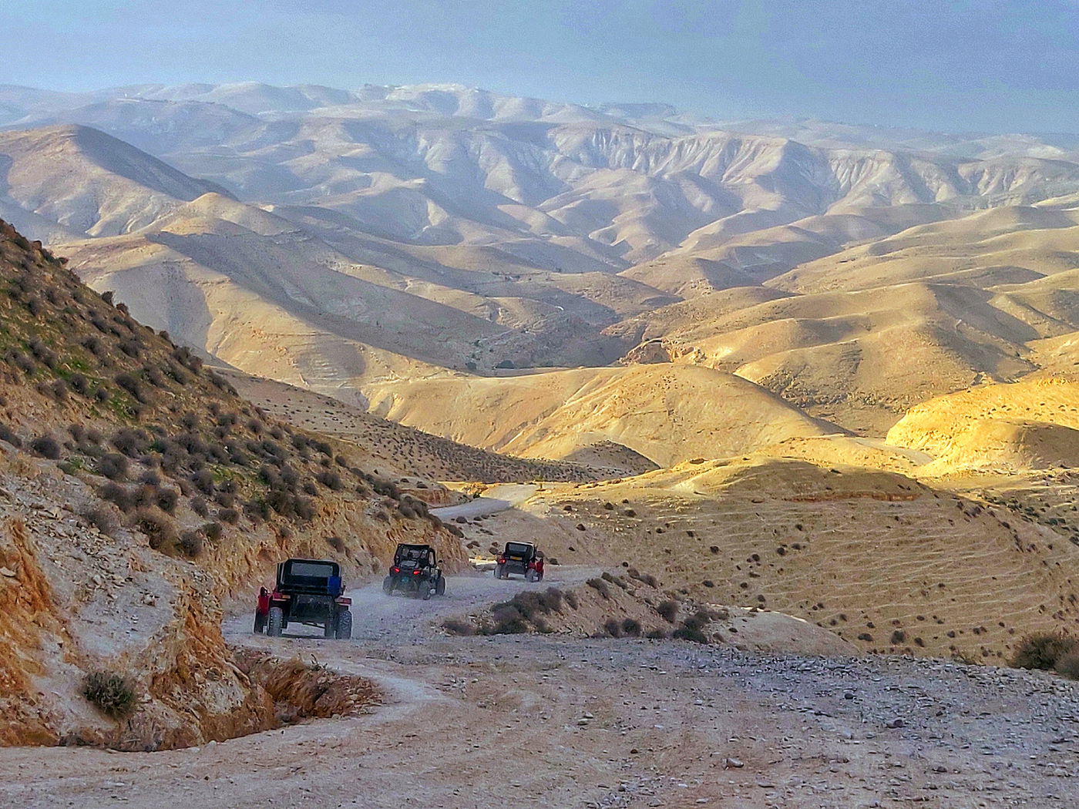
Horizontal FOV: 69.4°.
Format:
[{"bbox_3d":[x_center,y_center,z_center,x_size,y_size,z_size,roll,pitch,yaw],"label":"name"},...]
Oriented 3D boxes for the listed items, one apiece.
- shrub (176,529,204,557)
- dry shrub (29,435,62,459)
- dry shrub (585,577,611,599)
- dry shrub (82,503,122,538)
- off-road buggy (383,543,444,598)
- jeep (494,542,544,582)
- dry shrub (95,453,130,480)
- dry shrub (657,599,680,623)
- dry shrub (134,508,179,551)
[{"bbox_3d":[-8.241,3.284,18.400,0.640,0.620,0.608,-2,8,-24],"label":"shrub"},{"bbox_3d":[-11.854,1.011,18.700,0.770,0.580,0.731,-3,9,-32],"label":"dry shrub"},{"bbox_3d":[2.310,7.209,30.500,0.970,0.800,0.921,2,8,5],"label":"dry shrub"},{"bbox_3d":[-9.273,2.463,16.500,0.830,0.700,0.788,-3,9,-30],"label":"dry shrub"},{"bbox_3d":[-4.174,5.663,27.194,1.570,1.840,2.850,3,-8,5],"label":"off-road buggy"},{"bbox_3d":[-0.770,6.946,35.066,1.750,1.680,3.050,3,-8,8],"label":"jeep"},{"bbox_3d":[-10.958,1.590,20.000,0.850,0.700,0.807,-3,9,-29],"label":"dry shrub"},{"bbox_3d":[4.289,6.891,26.000,0.770,0.720,0.731,3,8,10],"label":"dry shrub"},{"bbox_3d":[-8.604,2.783,17.500,0.980,0.880,0.931,-2,8,-26],"label":"dry shrub"}]

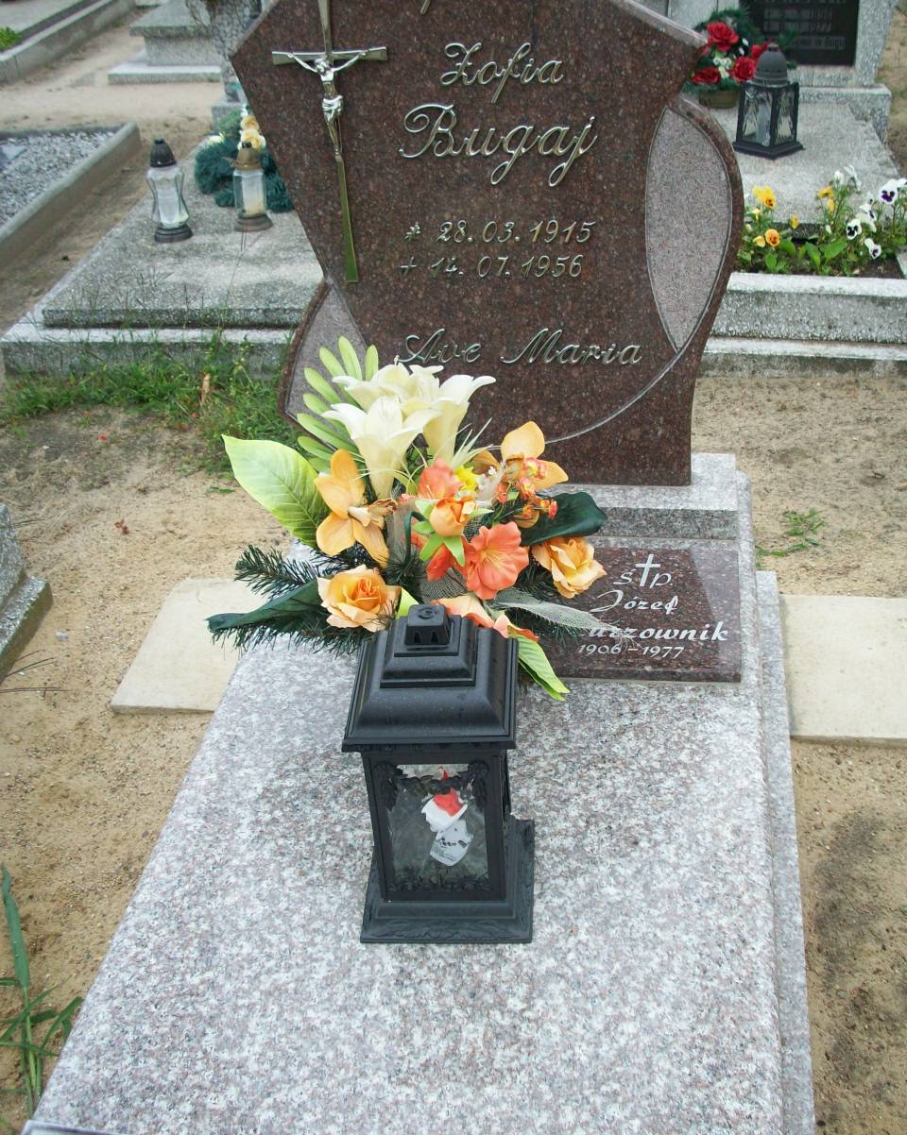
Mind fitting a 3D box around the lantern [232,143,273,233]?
[{"bbox_3d":[-0.573,-1.067,3.598,0.110,0.234,0.110,3,35,9],"label":"lantern"}]

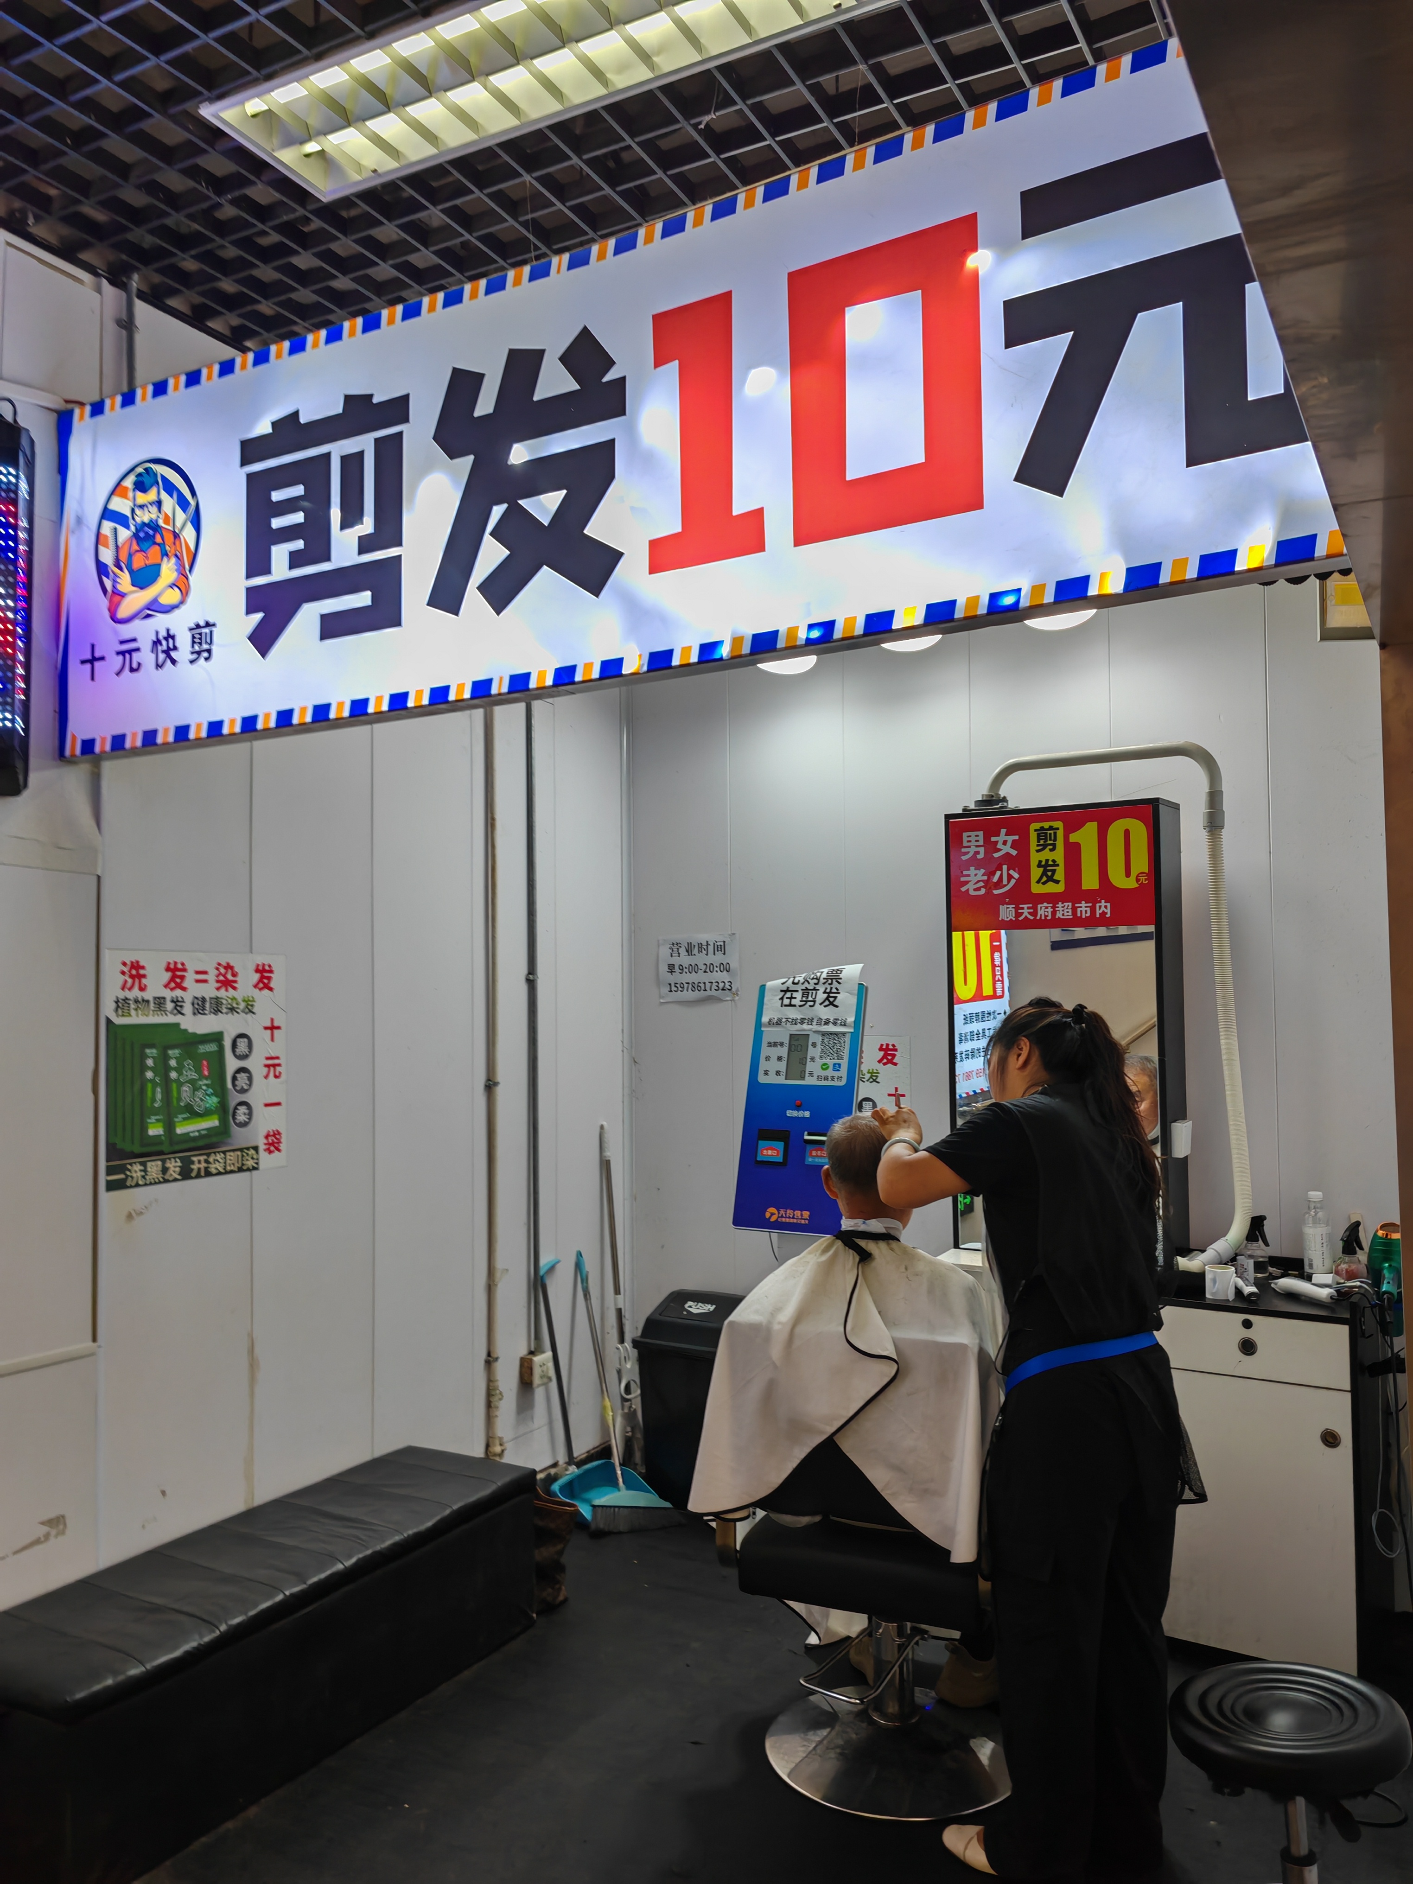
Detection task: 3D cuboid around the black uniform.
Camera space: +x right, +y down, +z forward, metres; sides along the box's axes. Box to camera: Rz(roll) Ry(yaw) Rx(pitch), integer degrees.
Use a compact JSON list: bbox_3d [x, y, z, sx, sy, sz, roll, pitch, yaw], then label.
[{"bbox_3d":[0.666,0.946,2.665,0.440,1.410,0.410,1,-3,-43],"label":"black uniform"}]

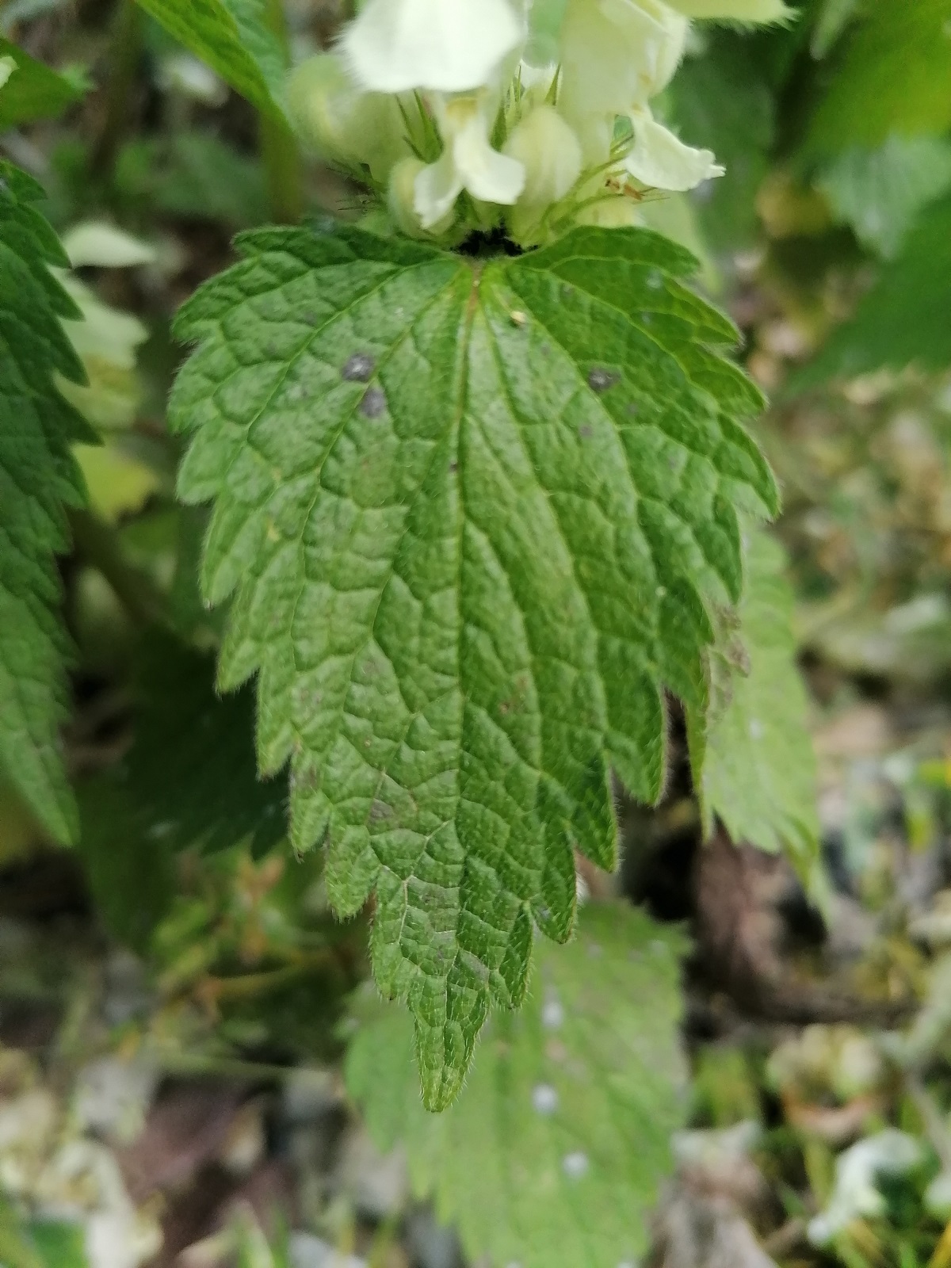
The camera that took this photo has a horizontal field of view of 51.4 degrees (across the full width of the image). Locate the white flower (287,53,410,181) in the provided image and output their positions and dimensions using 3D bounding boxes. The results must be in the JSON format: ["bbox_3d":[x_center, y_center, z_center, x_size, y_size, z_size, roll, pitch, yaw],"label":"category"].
[{"bbox_3d":[-0.013,-0.052,0.100,0.014,0.014,0.012,-14,37,-19],"label":"white flower"}]

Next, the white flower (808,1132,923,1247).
[{"bbox_3d":[0.075,0.107,0.190,0.022,0.018,0.020,23,41,30],"label":"white flower"}]

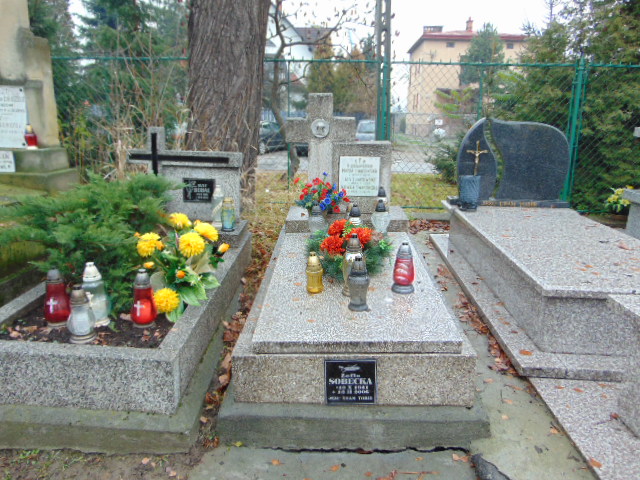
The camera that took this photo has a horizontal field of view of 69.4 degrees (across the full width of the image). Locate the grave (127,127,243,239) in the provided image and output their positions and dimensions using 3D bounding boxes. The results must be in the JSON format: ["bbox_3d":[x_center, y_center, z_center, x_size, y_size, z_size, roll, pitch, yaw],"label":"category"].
[{"bbox_3d":[-0.987,-0.436,3.459,0.847,0.798,0.266,1,17,1],"label":"grave"}]

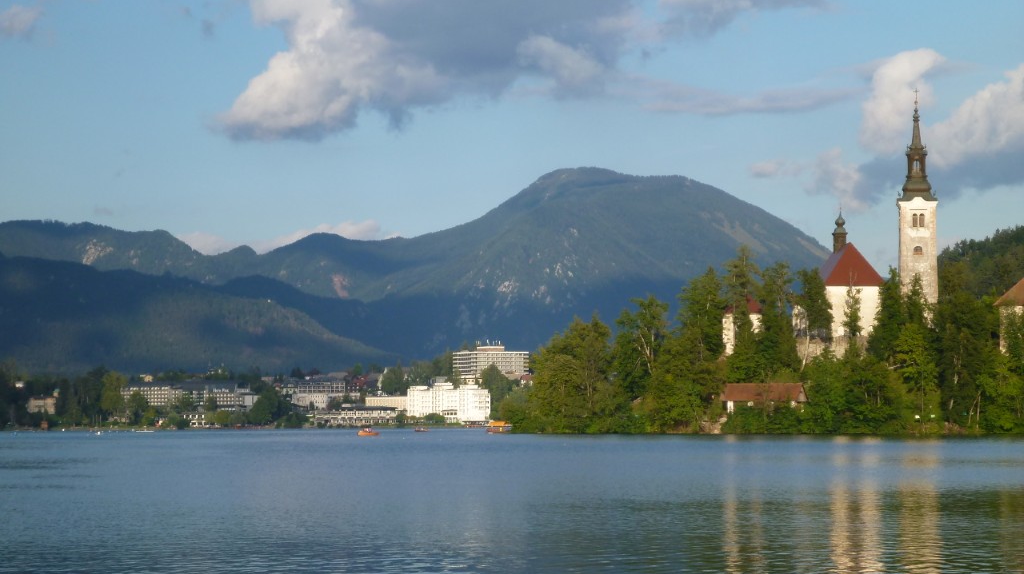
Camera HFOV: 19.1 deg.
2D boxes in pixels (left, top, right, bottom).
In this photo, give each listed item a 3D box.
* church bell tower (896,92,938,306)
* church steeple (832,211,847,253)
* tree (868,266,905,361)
[{"bbox_3d":[87.333,-16.660,655.000,8.710,51.160,8.500,0,-3,4],"label":"church bell tower"},{"bbox_3d":[72.931,-12.350,678.000,3.230,9.790,3.230,0,-3,3],"label":"church steeple"},{"bbox_3d":[78.627,5.968,638.000,7.960,20.100,7.800,0,-3,5],"label":"tree"}]

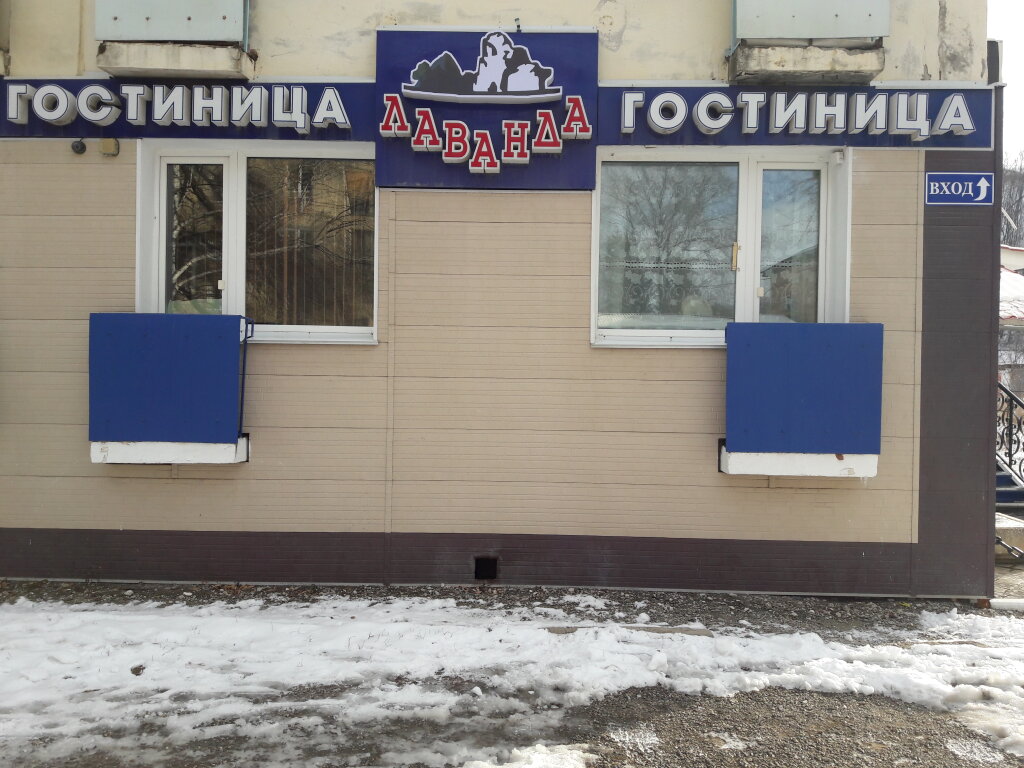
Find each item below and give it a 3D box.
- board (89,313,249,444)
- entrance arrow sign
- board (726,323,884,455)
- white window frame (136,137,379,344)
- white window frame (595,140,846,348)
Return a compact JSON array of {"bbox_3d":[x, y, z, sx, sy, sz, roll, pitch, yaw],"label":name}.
[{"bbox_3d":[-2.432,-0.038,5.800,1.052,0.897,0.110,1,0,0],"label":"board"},{"bbox_3d":[3.252,-1.417,6.012,0.492,0.228,0.040,1,0,0],"label":"entrance arrow sign"},{"bbox_3d":[2.045,0.032,5.782,1.085,0.908,0.110,1,0,0],"label":"board"},{"bbox_3d":[-1.856,-1.036,6.126,1.765,1.487,0.220,1,0,0],"label":"white window frame"},{"bbox_3d":[1.522,-1.001,6.112,1.870,1.469,0.220,1,0,0],"label":"white window frame"}]

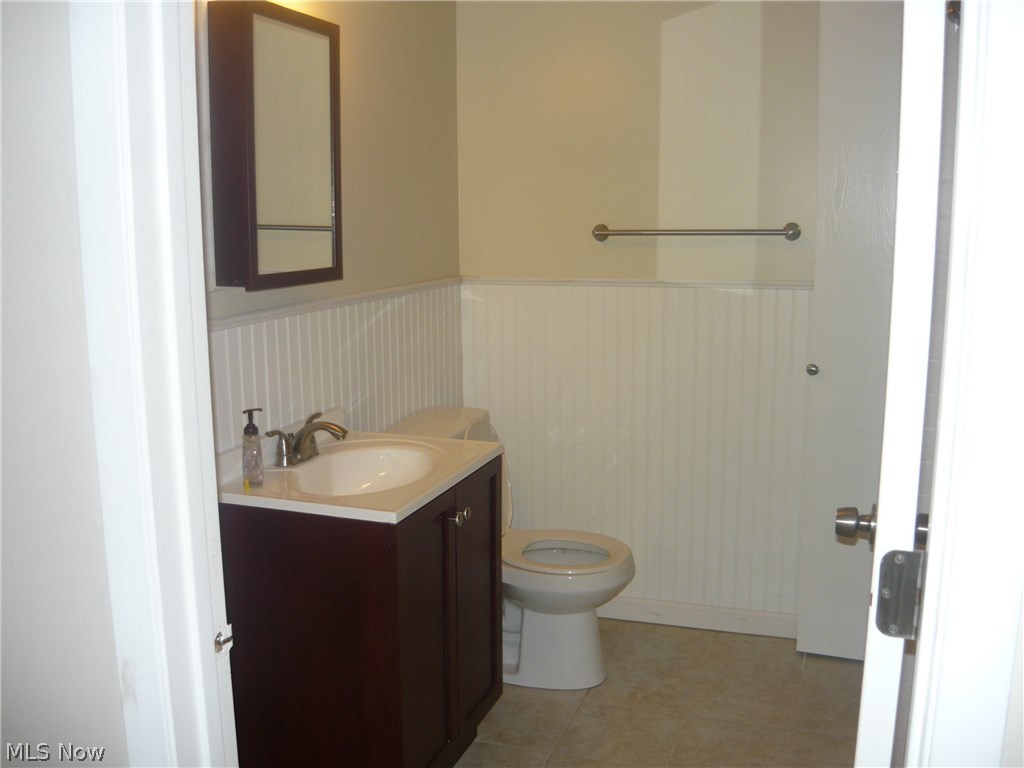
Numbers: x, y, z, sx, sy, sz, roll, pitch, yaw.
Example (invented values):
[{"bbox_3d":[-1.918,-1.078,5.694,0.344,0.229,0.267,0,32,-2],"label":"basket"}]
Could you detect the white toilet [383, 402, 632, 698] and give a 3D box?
[{"bbox_3d":[0.011,0.520,3.014,0.745,0.780,0.470,3,10,19],"label":"white toilet"}]

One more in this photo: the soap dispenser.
[{"bbox_3d":[-0.563,0.138,2.119,0.053,0.170,0.051,-4,10,-22],"label":"soap dispenser"}]

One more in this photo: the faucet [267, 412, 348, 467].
[{"bbox_3d":[-0.468,0.138,2.328,0.175,0.100,0.240,3,10,19],"label":"faucet"}]

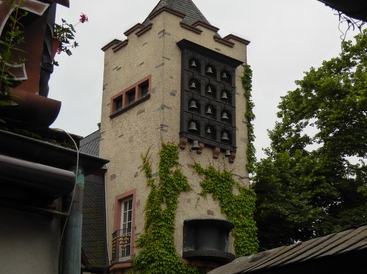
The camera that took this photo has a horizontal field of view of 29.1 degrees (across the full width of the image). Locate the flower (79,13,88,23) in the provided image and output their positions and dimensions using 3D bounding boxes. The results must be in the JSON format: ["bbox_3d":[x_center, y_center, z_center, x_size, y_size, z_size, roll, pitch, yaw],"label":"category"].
[{"bbox_3d":[-0.777,-0.929,5.500,0.065,0.065,0.060,4,-21,-9],"label":"flower"}]

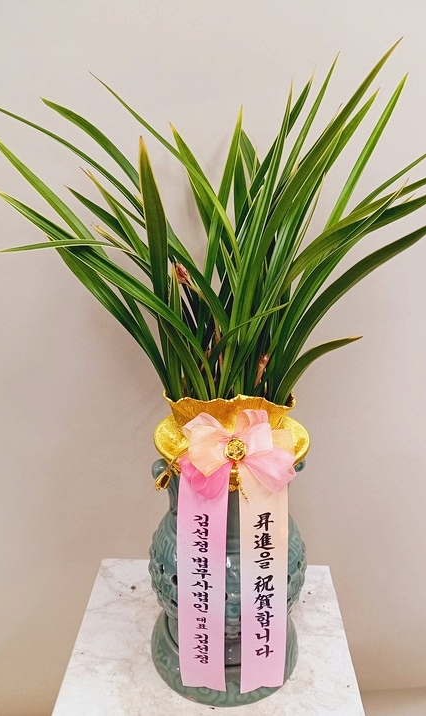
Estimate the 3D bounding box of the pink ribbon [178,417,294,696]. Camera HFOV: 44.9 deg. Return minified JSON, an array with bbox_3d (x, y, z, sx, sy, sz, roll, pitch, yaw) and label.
[{"bbox_3d":[0.020,0.207,0.493,0.110,0.340,0.070,1,20,0],"label":"pink ribbon"}]

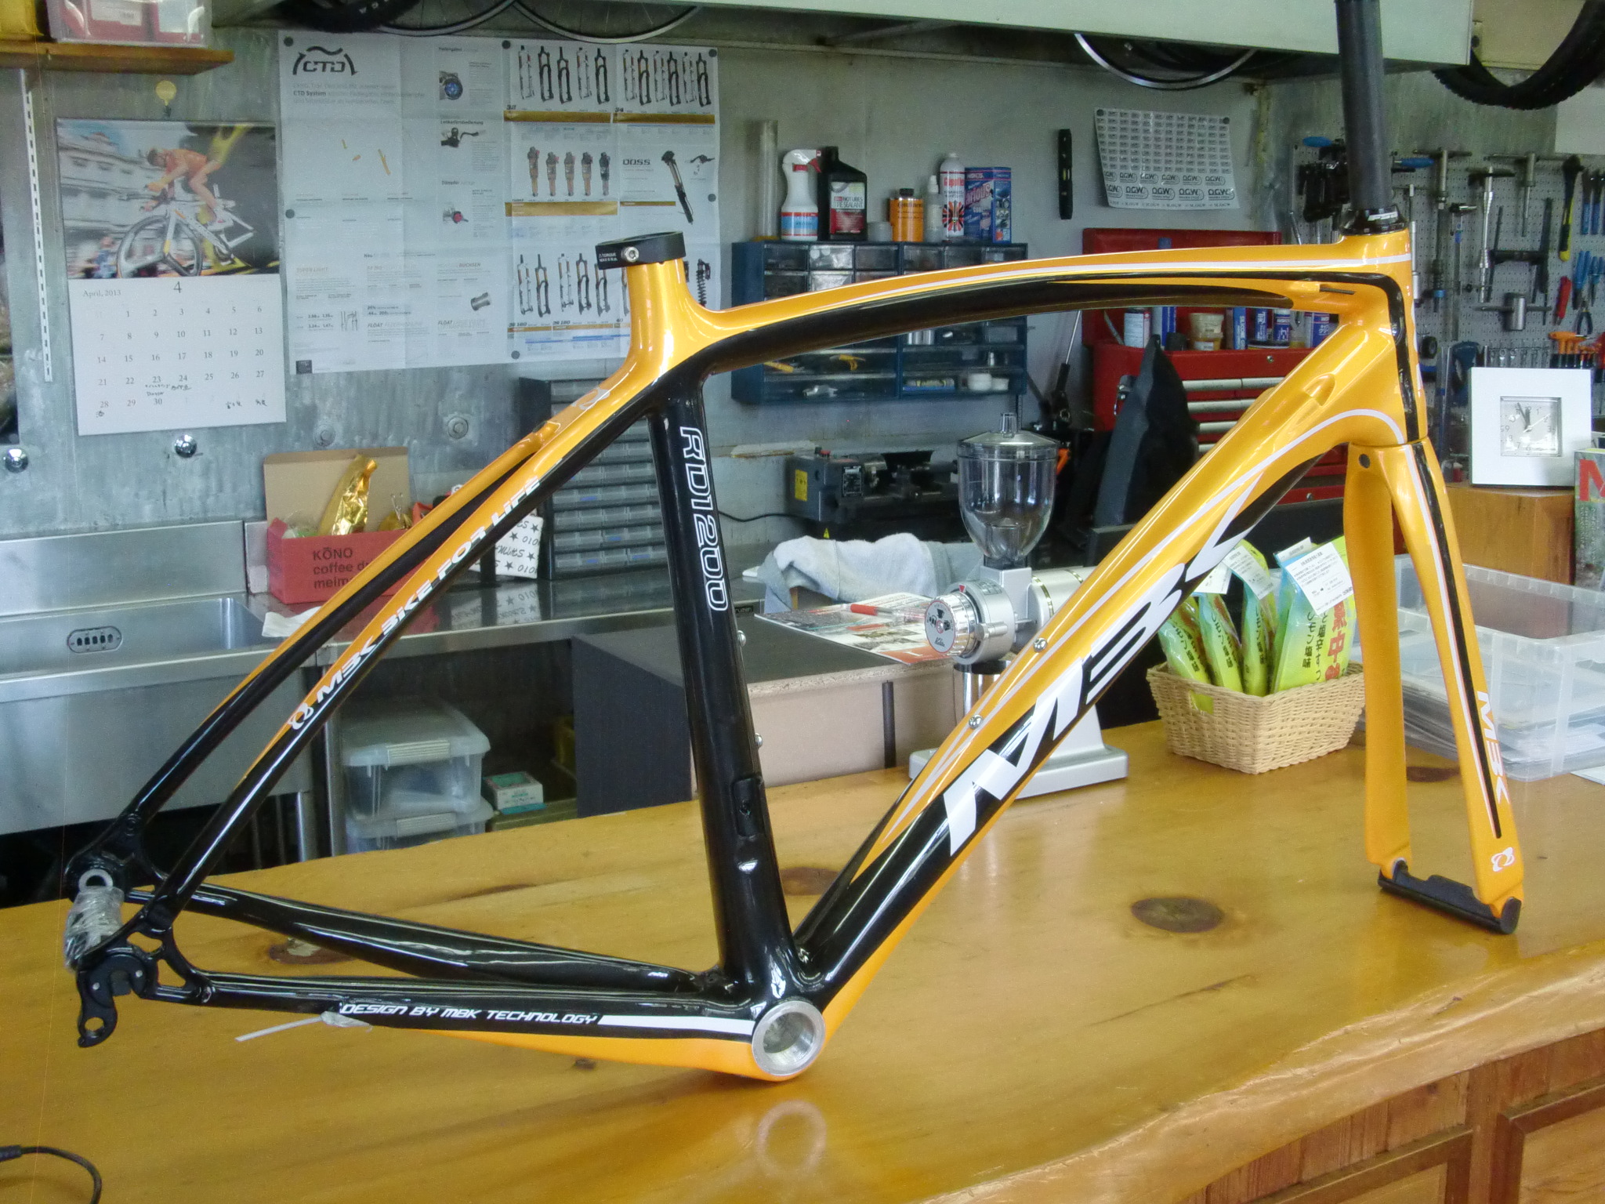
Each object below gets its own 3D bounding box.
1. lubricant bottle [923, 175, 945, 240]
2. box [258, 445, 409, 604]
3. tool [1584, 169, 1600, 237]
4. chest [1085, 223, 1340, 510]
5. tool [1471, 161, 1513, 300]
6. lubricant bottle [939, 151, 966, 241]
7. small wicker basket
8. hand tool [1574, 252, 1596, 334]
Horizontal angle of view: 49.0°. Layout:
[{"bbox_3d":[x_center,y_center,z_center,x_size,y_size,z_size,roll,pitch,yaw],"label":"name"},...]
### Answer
[{"bbox_3d":[0.316,-0.940,4.219,0.040,0.159,0.040,-6,12,-29],"label":"lubricant bottle"},{"bbox_3d":[-0.934,-0.162,3.639,0.306,0.284,0.165,-6,12,-26],"label":"box"},{"bbox_3d":[2.454,-1.240,5.472,0.048,0.210,0.022,-6,12,-29],"label":"tool"},{"bbox_3d":[1.103,-0.612,4.617,0.665,0.723,0.345,-6,12,-29],"label":"chest"},{"bbox_3d":[2.055,-1.106,5.250,0.141,0.413,0.033,-6,12,-29],"label":"tool"},{"bbox_3d":[0.361,-0.972,4.239,0.061,0.214,0.061,0,11,0],"label":"lubricant bottle"},{"bbox_3d":[0.481,0.112,1.841,0.196,0.088,0.149,-8,13,-37],"label":"small wicker basket"},{"bbox_3d":[2.452,-0.965,5.522,0.070,0.261,0.024,-6,12,-29],"label":"hand tool"}]

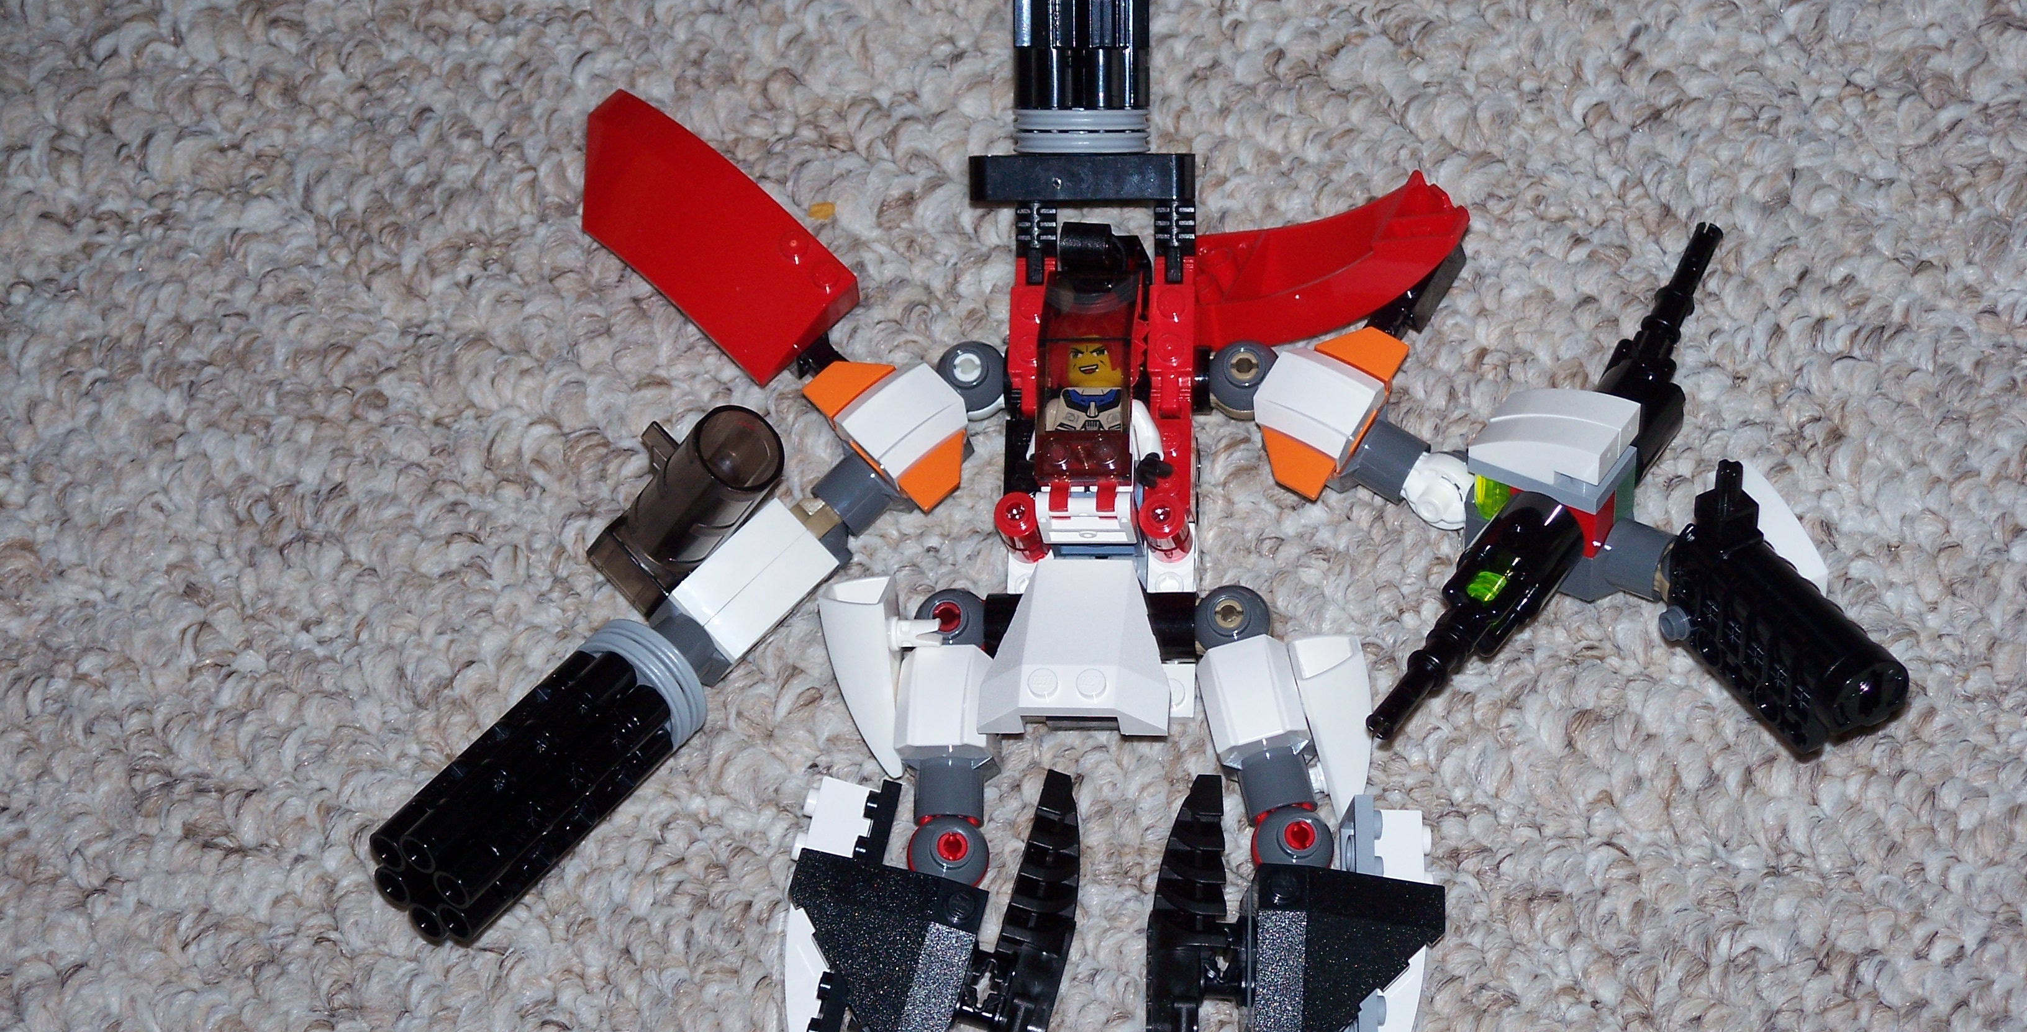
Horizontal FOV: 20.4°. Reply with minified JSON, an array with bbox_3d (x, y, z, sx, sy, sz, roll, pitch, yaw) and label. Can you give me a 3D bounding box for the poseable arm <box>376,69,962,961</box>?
[{"bbox_3d":[-0.078,-0.004,0.954,0.130,0.048,0.096,-42,76,-13],"label":"poseable arm"}]

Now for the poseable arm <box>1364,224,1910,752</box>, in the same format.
[{"bbox_3d":[0.105,-0.009,0.957,0.090,0.045,0.094,0,71,0],"label":"poseable arm"}]

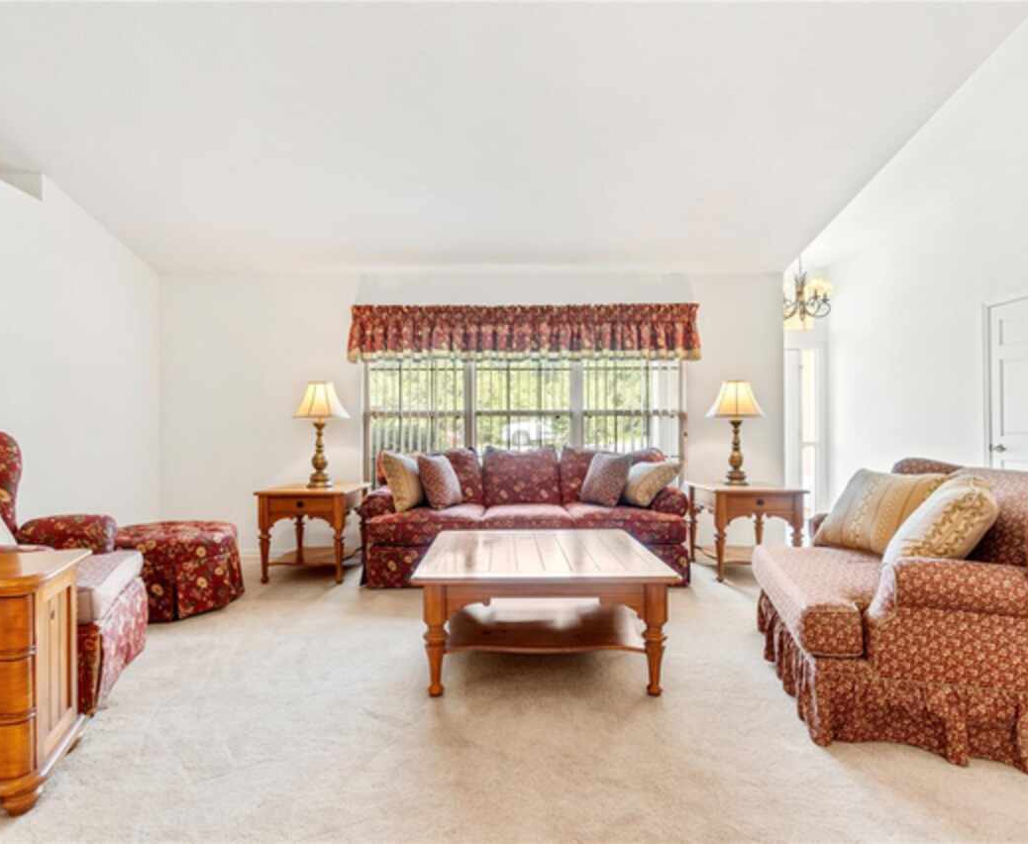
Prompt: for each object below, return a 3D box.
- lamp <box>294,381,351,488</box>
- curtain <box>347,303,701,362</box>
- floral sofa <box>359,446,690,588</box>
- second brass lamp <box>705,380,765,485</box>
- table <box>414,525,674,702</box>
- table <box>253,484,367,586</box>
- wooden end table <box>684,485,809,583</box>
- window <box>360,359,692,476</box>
[{"bbox_3d":[-1.478,0.093,4.070,0.435,0.795,0.430,0,-1,-1],"label":"lamp"},{"bbox_3d":[0.072,-0.750,4.470,2.960,0.470,0.150,0,-1,-1],"label":"curtain"},{"bbox_3d":[0.063,0.662,4.035,2.280,0.930,0.870,0,-1,-1],"label":"floral sofa"},{"bbox_3d":[1.709,0.083,4.106,0.440,0.795,0.440,0,-1,-1],"label":"second brass lamp"},{"bbox_3d":[0.113,0.861,2.571,1.060,0.480,1.010,0,-1,-1],"label":"table"},{"bbox_3d":[-1.469,0.812,4.002,0.645,0.645,0.700,0,-1,-1],"label":"table"},{"bbox_3d":[1.724,0.799,4.034,0.650,0.640,0.700,0,-1,-1],"label":"wooden end table"},{"bbox_3d":[0.084,-0.088,4.593,2.800,1.570,0.120,0,-1,-1],"label":"window"}]

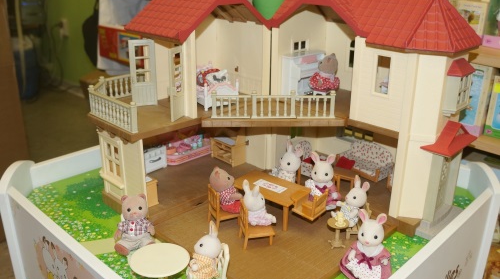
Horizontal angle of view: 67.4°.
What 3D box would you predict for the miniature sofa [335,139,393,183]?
[{"bbox_3d":[0.207,0.033,0.673,0.047,0.050,0.092,-12,21,-34],"label":"miniature sofa"}]

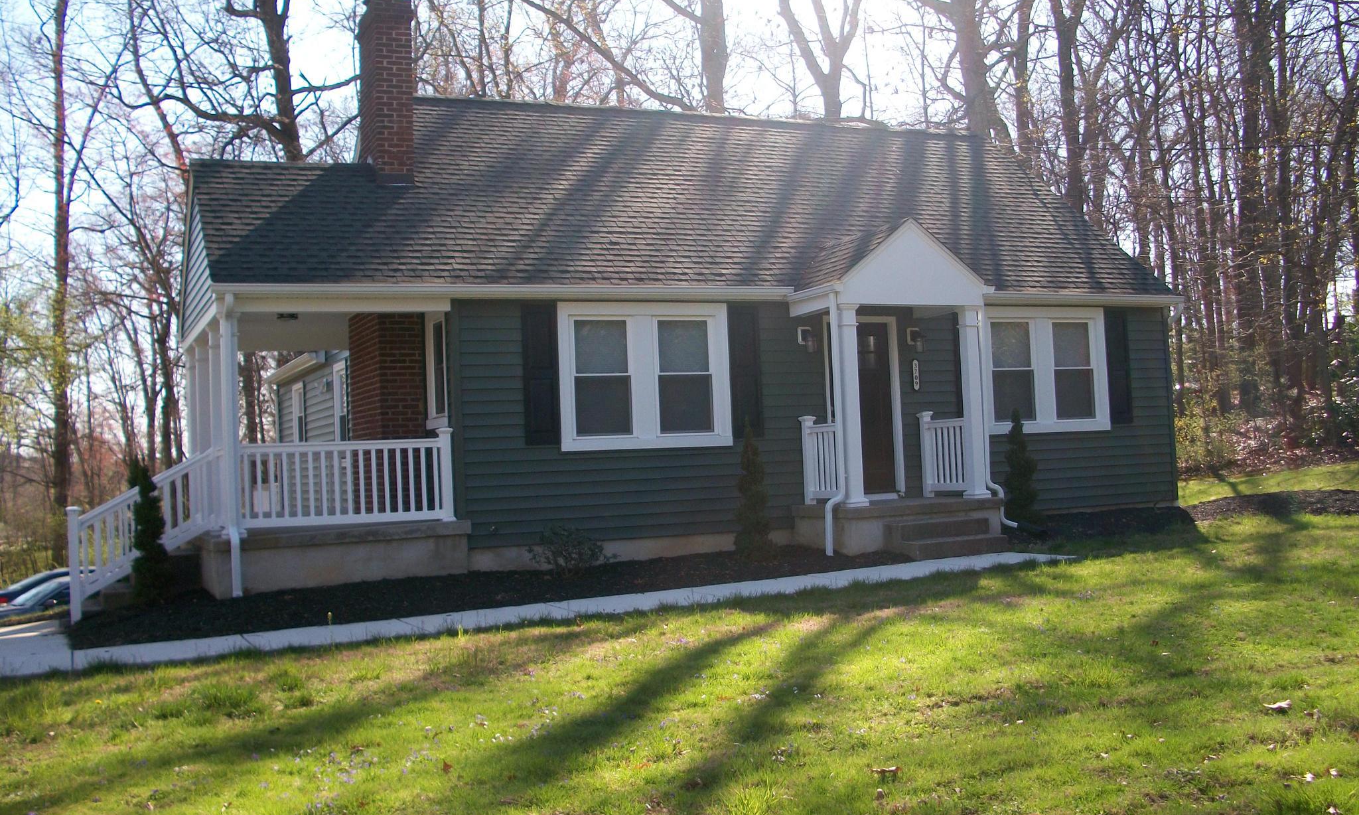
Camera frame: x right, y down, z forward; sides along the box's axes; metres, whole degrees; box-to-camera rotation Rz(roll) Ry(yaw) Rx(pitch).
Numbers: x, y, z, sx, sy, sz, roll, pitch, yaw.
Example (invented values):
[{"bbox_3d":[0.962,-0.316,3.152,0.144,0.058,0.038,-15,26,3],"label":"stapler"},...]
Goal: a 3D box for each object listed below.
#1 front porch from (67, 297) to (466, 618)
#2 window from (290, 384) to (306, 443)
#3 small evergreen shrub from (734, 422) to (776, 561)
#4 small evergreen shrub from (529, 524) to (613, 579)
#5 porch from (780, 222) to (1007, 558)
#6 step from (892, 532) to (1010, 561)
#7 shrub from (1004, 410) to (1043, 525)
[{"bbox_3d":[-4.789,0.595,15.379,3.800,3.100,4.400,-2,-2,-24],"label":"front porch"},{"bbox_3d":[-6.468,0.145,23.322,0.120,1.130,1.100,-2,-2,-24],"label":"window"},{"bbox_3d":[0.796,0.893,15.001,0.450,1.476,0.450,-2,-2,0],"label":"small evergreen shrub"},{"bbox_3d":[-1.111,1.461,14.135,0.840,0.516,0.750,-2,-2,-24],"label":"small evergreen shrub"},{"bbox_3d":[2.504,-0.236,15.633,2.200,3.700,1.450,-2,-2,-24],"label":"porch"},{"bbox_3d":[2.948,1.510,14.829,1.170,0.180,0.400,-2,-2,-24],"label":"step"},{"bbox_3d":[4.082,0.714,16.512,0.460,1.367,0.460,-2,-2,-24],"label":"shrub"}]

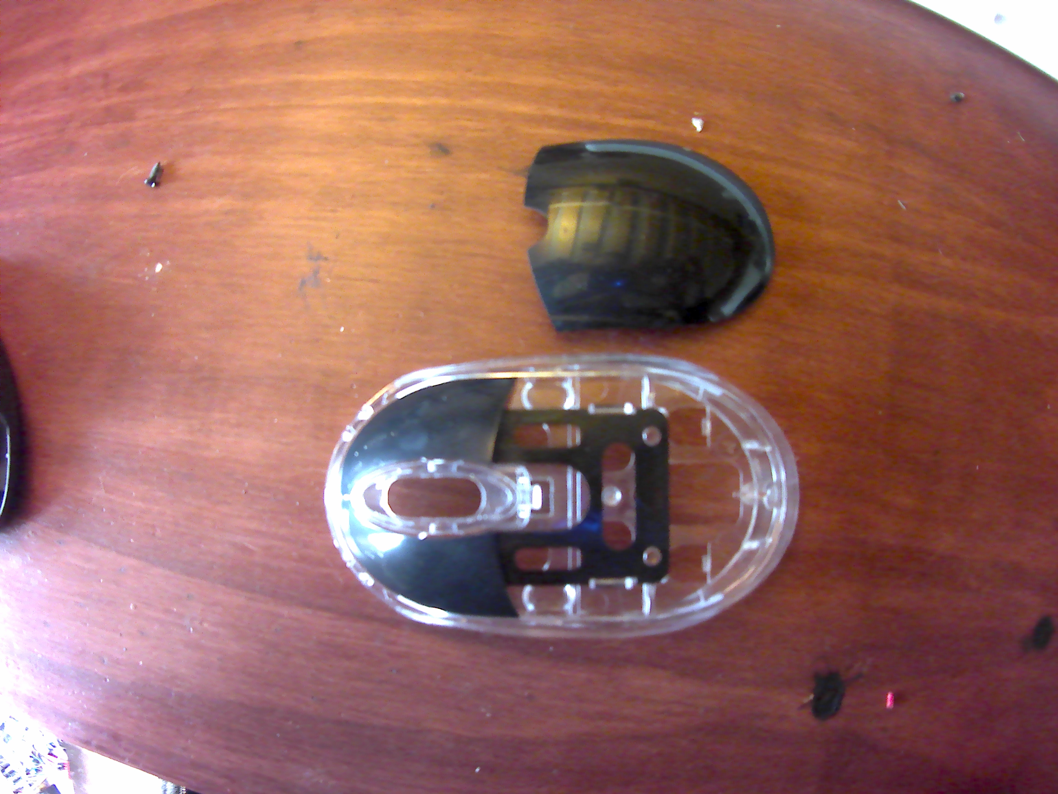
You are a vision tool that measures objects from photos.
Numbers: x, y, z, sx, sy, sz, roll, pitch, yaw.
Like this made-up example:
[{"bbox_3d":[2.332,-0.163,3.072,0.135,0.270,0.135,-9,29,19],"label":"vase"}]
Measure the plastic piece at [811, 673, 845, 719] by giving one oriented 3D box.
[{"bbox_3d":[0.082,0.082,0.150,0.009,0.003,0.013,4,90,0],"label":"plastic piece"}]

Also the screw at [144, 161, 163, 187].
[{"bbox_3d":[-0.103,-0.061,0.150,0.003,0.003,0.007,25,80,0],"label":"screw"}]

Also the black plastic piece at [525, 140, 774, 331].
[{"bbox_3d":[0.033,-0.045,0.144,0.068,0.015,0.053,-2,82,0],"label":"black plastic piece"}]

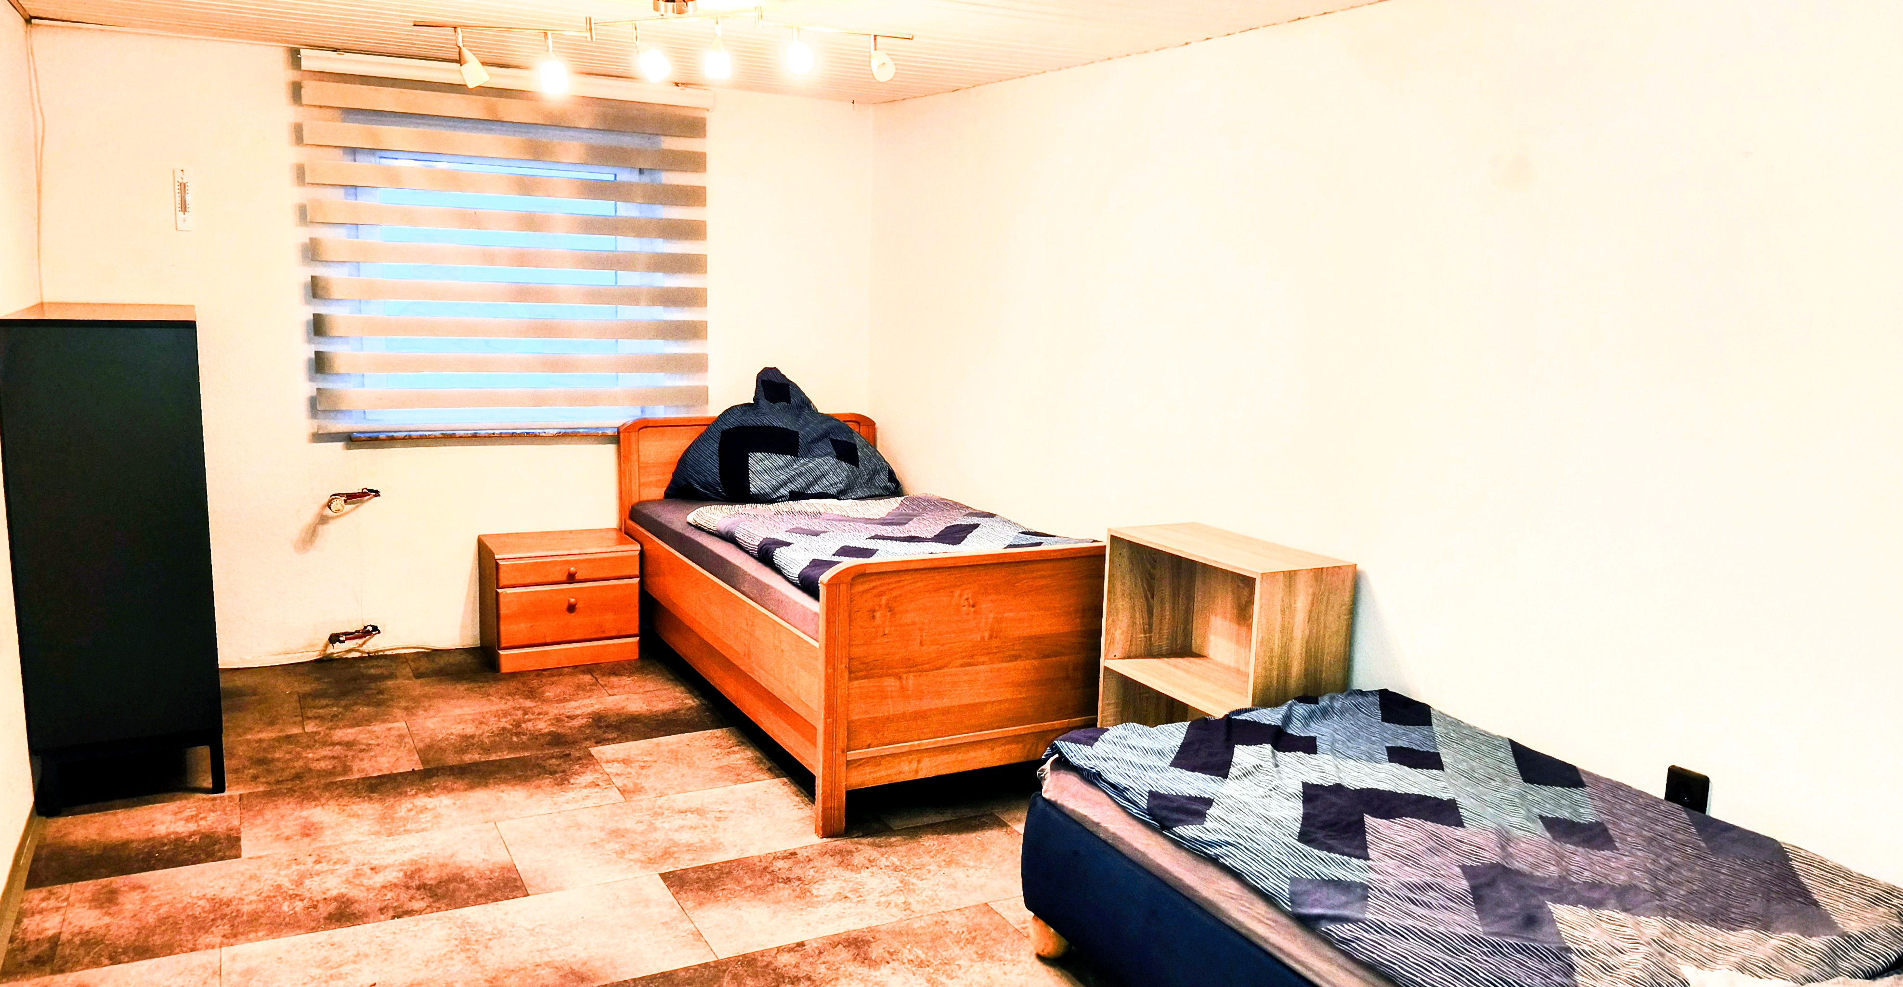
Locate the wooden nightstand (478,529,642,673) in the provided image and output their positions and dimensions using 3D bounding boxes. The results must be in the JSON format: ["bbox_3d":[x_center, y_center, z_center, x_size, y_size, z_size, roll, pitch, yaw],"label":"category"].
[{"bbox_3d":[-1.457,0.386,4.699,0.494,0.417,0.409,-3,10,-28],"label":"wooden nightstand"}]

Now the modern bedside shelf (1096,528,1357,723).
[{"bbox_3d":[0.697,0.507,3.339,0.310,0.750,0.600,-3,10,-29],"label":"modern bedside shelf"}]

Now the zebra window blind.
[{"bbox_3d":[-1.546,-0.859,4.577,1.382,1.258,0.070,-2,10,-27],"label":"zebra window blind"}]

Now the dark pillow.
[{"bbox_3d":[-0.636,-0.228,4.962,0.948,0.515,0.271,-3,10,-28],"label":"dark pillow"}]

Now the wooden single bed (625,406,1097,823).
[{"bbox_3d":[-0.328,0.267,4.262,1.067,0.870,2.022,-3,10,-28],"label":"wooden single bed"}]

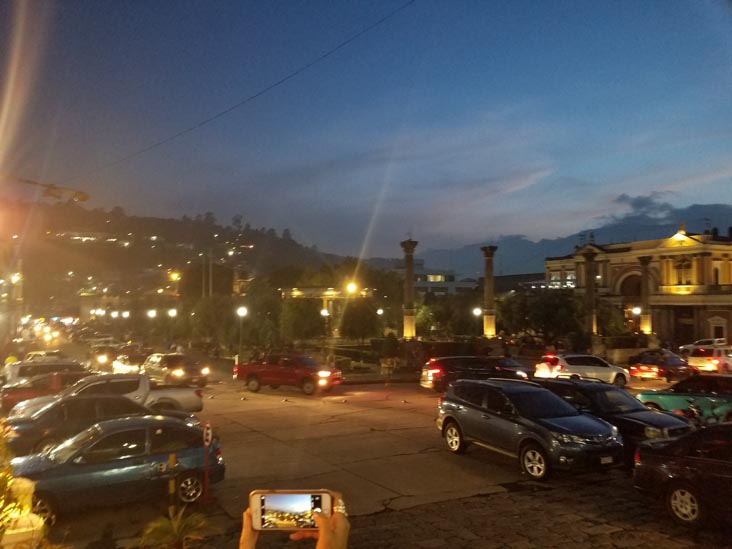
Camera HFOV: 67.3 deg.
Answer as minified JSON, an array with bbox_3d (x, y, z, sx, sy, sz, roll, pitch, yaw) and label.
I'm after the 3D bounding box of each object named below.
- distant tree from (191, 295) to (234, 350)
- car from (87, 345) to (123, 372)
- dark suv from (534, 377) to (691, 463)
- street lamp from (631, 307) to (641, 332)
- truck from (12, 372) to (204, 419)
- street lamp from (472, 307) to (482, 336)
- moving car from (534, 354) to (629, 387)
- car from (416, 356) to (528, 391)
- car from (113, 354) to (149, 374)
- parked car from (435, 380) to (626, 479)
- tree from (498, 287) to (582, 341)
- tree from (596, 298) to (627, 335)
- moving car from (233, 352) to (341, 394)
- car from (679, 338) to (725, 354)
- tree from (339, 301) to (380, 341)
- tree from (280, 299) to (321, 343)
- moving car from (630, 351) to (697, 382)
[{"bbox_3d":[-12.564,4.092,45.000,3.600,4.700,3.600,2,-5,-27],"label":"distant tree"},{"bbox_3d":[-16.756,5.456,35.500,1.750,1.550,4.400,3,-5,-34],"label":"car"},{"bbox_3d":[5.900,3.657,14.136,1.770,1.700,4.450,2,-4,-28],"label":"dark suv"},{"bbox_3d":[21.078,4.145,43.000,0.500,3.600,0.500,2,-5,-27],"label":"street lamp"},{"bbox_3d":[-7.400,3.743,15.784,5.100,1.750,1.800,2,-5,-32],"label":"truck"},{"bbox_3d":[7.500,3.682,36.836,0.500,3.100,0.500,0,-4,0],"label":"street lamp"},{"bbox_3d":[10.350,4.666,26.446,4.500,1.640,1.810,2,-4,-23],"label":"moving car"},{"bbox_3d":[4.800,4.546,24.951,4.550,1.600,1.800,1,-4,-20],"label":"car"},{"bbox_3d":[-12.600,4.791,28.743,1.750,1.500,4.300,3,-5,-37],"label":"car"},{"bbox_3d":[3.563,3.418,12.725,1.845,1.690,4.570,2,-5,-27],"label":"parked car"},{"bbox_3d":[11.800,3.200,37.871,5.300,4.200,5.200,0,-4,0],"label":"tree"},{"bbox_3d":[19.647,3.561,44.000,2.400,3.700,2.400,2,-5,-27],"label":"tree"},{"bbox_3d":[-3.447,4.331,24.300,5.000,1.760,1.760,-2,-5,27],"label":"moving car"},{"bbox_3d":[29.200,6.276,47.686,4.300,1.580,1.750,-1,-4,13],"label":"car"},{"bbox_3d":[-0.550,3.902,43.837,3.100,3.600,3.100,0,-4,0],"label":"tree"},{"bbox_3d":[-5.718,4.191,48.000,3.500,4.300,3.500,0,-4,0],"label":"tree"},{"bbox_3d":[14.733,4.410,27.000,4.350,1.470,1.700,3,-5,-35],"label":"moving car"}]

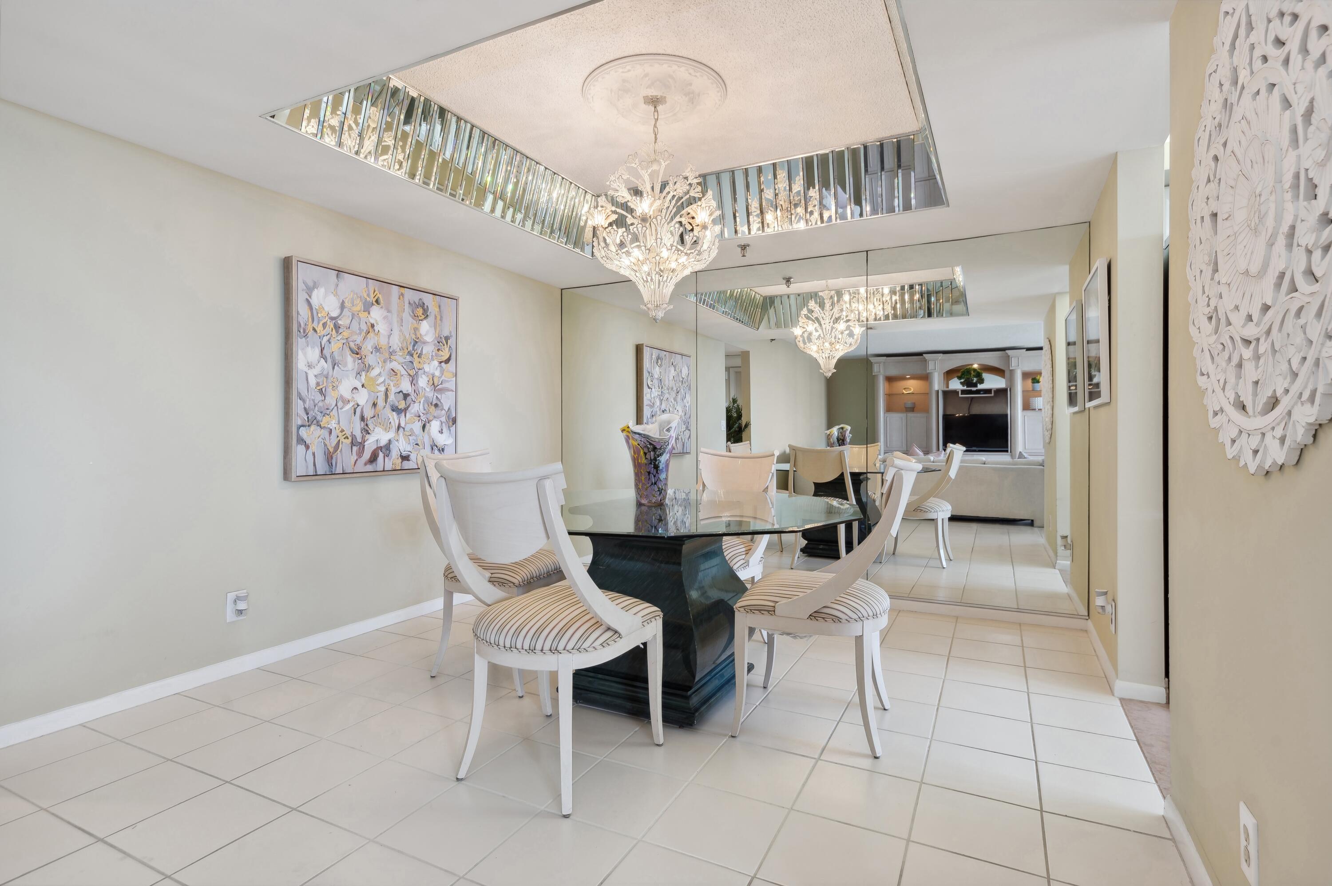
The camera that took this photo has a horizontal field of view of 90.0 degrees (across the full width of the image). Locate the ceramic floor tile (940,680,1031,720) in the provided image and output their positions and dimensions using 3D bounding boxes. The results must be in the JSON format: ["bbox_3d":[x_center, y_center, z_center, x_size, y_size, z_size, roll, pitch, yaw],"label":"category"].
[{"bbox_3d":[1.250,1.010,2.610,0.305,0.010,0.305,1,2,27],"label":"ceramic floor tile"}]

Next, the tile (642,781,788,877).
[{"bbox_3d":[0.141,1.017,1.766,0.303,0.010,0.303,1,1,27],"label":"tile"}]

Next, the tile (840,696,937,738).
[{"bbox_3d":[0.834,1.013,2.475,0.305,0.010,0.305,1,2,27],"label":"tile"}]

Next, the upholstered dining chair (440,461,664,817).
[{"bbox_3d":[-0.354,0.529,2.054,0.522,0.952,0.642,1,1,27],"label":"upholstered dining chair"}]

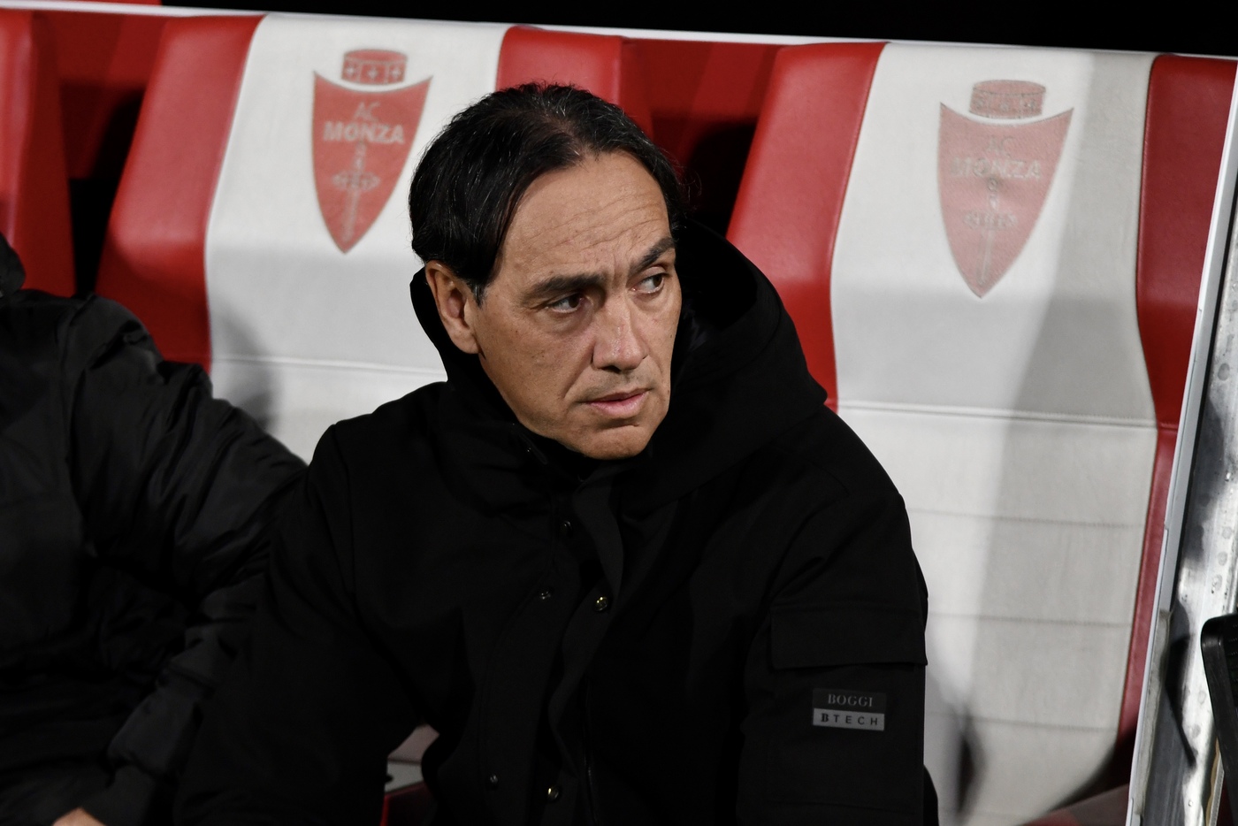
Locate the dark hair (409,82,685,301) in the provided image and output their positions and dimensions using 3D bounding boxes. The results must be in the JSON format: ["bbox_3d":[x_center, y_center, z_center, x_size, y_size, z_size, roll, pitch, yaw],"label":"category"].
[{"bbox_3d":[-0.054,-0.141,4.430,0.182,0.185,0.200,-8,15,-26],"label":"dark hair"}]

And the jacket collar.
[{"bbox_3d":[-0.001,-0.032,4.470,0.280,0.200,0.280,3,11,15],"label":"jacket collar"}]

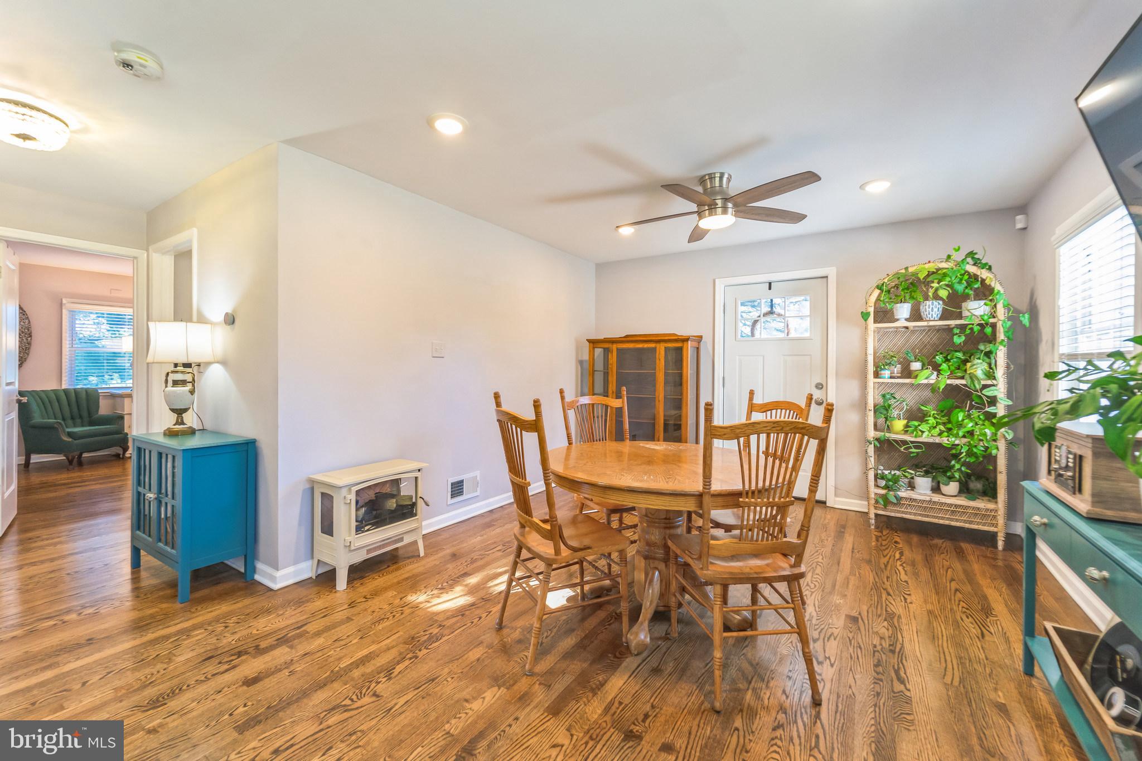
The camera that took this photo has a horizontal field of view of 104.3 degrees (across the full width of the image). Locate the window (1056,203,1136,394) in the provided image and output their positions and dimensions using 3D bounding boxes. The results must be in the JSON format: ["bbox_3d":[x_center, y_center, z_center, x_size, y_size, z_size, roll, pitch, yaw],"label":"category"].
[{"bbox_3d":[2.653,-0.227,2.261,0.080,1.150,0.930,1,2,33],"label":"window"}]

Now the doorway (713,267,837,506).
[{"bbox_3d":[1.893,0.049,4.228,1.047,2.113,0.120,1,2,34],"label":"doorway"}]

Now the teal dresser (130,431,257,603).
[{"bbox_3d":[-2.240,0.747,2.635,0.740,0.800,0.360,1,2,33],"label":"teal dresser"}]

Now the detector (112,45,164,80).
[{"bbox_3d":[-1.691,-1.240,1.735,0.147,0.055,0.147,1,2,33],"label":"detector"}]

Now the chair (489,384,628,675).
[{"bbox_3d":[-0.045,0.598,1.993,0.515,1.085,0.485,0,1,-29],"label":"chair"}]

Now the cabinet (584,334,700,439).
[{"bbox_3d":[0.754,0.317,4.636,1.120,1.550,0.410,1,2,33],"label":"cabinet"}]

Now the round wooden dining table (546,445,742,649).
[{"bbox_3d":[0.440,0.765,2.187,1.170,0.750,1.170,0,1,0],"label":"round wooden dining table"}]

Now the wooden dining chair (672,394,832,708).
[{"bbox_3d":[0.678,0.608,1.791,0.485,1.085,0.515,0,1,-5],"label":"wooden dining chair"}]

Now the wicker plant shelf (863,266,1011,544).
[{"bbox_3d":[2.682,0.151,3.327,0.790,1.970,0.360,1,2,33],"label":"wicker plant shelf"}]

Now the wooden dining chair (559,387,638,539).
[{"bbox_3d":[0.250,0.600,2.740,0.470,1.090,0.550,0,1,-25],"label":"wooden dining chair"}]

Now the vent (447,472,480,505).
[{"bbox_3d":[-0.849,0.860,3.542,0.020,0.205,0.330,1,2,34],"label":"vent"}]

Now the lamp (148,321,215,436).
[{"bbox_3d":[-2.421,-0.014,2.760,0.340,0.700,0.340,1,2,33],"label":"lamp"}]

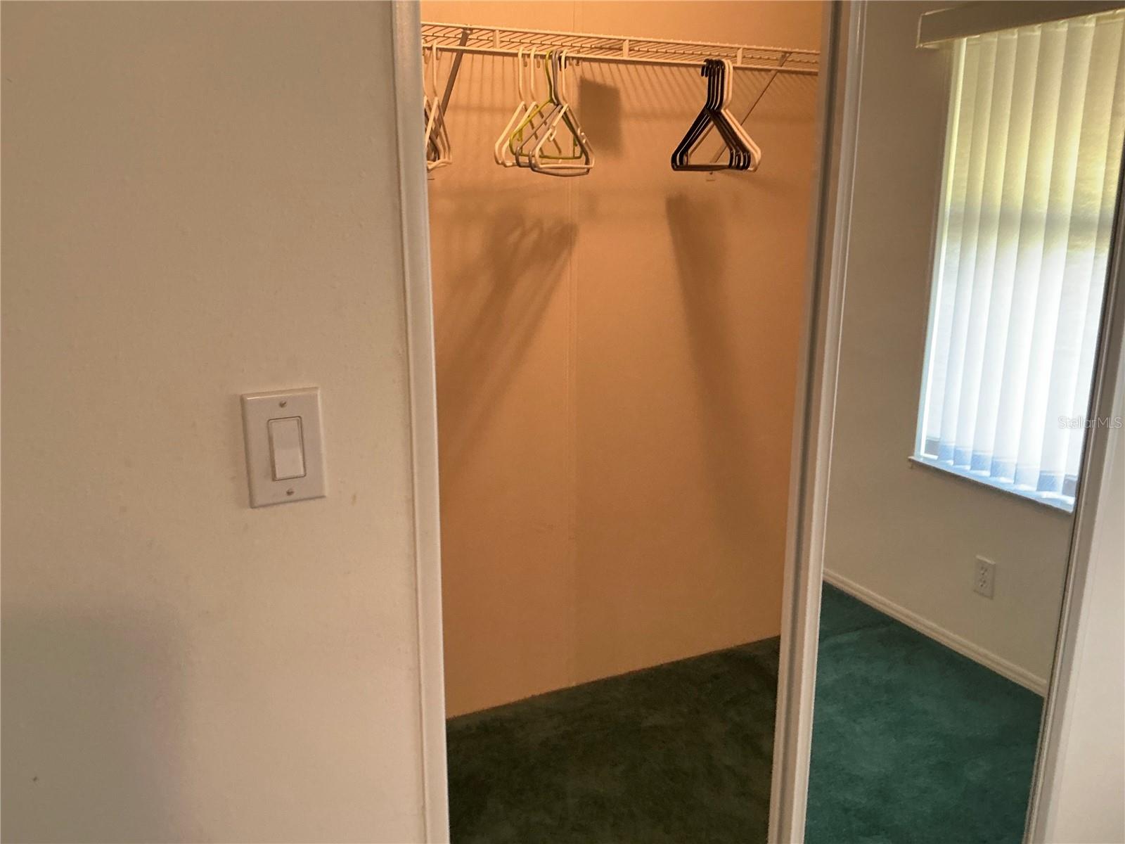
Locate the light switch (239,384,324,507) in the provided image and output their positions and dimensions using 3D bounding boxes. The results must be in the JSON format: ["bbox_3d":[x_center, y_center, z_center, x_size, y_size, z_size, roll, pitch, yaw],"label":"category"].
[{"bbox_3d":[-0.291,0.028,0.960,0.079,0.123,0.012,-7,16,-24],"label":"light switch"}]

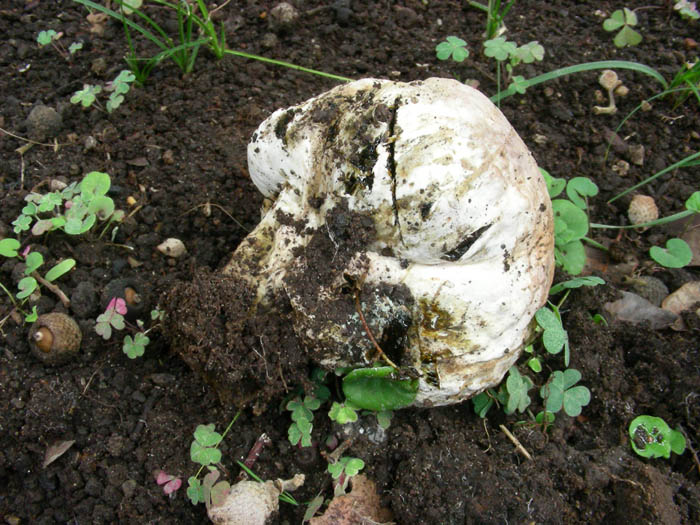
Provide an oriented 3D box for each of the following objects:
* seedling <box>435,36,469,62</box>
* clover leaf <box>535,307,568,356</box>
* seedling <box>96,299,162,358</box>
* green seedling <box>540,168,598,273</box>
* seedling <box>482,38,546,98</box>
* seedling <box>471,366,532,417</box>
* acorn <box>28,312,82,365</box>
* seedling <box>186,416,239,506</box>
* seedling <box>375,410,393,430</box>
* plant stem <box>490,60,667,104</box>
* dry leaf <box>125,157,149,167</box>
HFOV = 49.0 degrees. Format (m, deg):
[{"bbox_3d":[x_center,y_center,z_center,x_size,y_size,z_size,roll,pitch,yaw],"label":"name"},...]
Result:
[{"bbox_3d":[0.057,-0.120,0.432,0.018,0.005,0.017,0,55,0],"label":"seedling"},{"bbox_3d":[0.083,0.028,0.316,0.013,0.012,0.015,0,49,0],"label":"clover leaf"},{"bbox_3d":[-0.098,0.029,0.337,0.028,0.012,0.022,0,55,0],"label":"seedling"},{"bbox_3d":[0.100,-0.019,0.360,0.025,0.025,0.038,0,49,0],"label":"green seedling"},{"bbox_3d":[0.089,-0.106,0.418,0.033,0.029,0.018,0,55,0],"label":"seedling"},{"bbox_3d":[0.066,0.056,0.335,0.025,0.016,0.016,0,48,0],"label":"seedling"},{"bbox_3d":[-0.127,0.033,0.332,0.022,0.022,0.022,-5,81,34],"label":"acorn"},{"bbox_3d":[-0.050,0.073,0.284,0.018,0.018,0.026,0,49,0],"label":"seedling"},{"bbox_3d":[0.013,0.061,0.299,0.007,0.005,0.006,0,49,0],"label":"seedling"},{"bbox_3d":[0.121,-0.097,0.412,0.097,0.024,0.012,0,55,0],"label":"plant stem"},{"bbox_3d":[-0.125,-0.059,0.451,0.013,0.003,0.007,0,48,0],"label":"dry leaf"}]

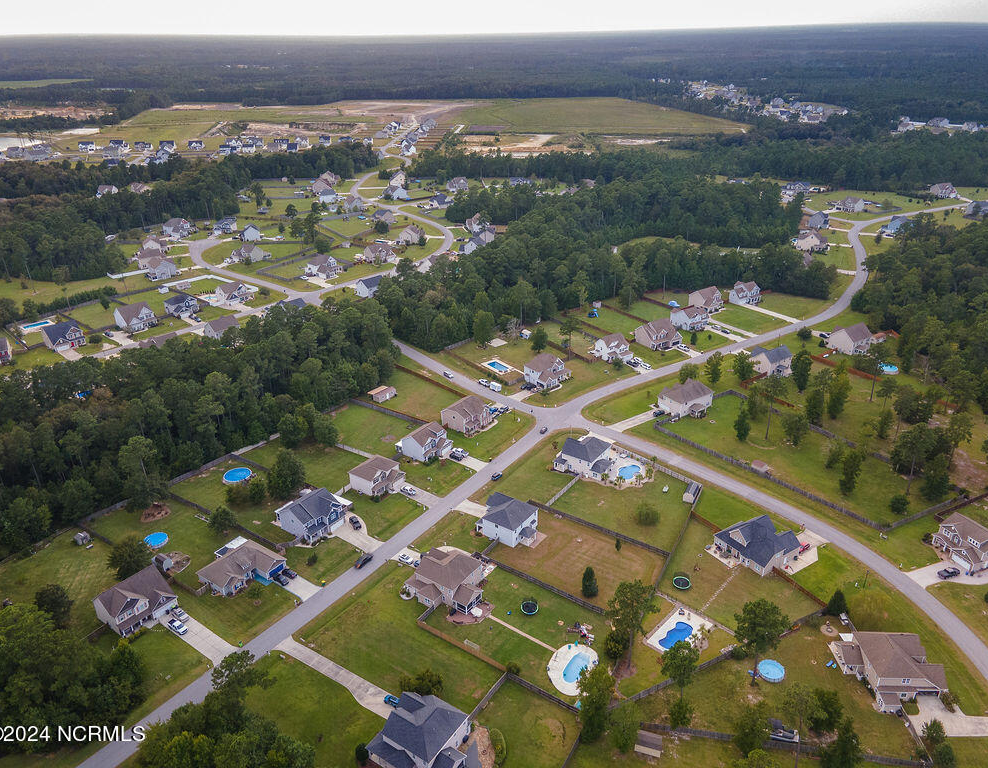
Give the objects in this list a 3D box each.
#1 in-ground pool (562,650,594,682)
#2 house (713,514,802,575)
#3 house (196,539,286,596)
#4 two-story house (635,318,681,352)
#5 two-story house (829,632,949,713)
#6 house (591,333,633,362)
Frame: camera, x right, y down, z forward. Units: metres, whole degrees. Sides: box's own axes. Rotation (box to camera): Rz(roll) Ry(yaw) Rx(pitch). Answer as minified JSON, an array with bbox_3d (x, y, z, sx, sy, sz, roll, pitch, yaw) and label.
[{"bbox_3d":[18.368,62.775,156.051,4.300,1.500,9.300,17,31,31],"label":"in-ground pool"},{"bbox_3d":[69.790,41.310,188.254,15.400,7.300,17.200,-20,32,-34],"label":"house"},{"bbox_3d":[-65.016,46.389,182.435,15.400,6.500,16.300,17,31,31],"label":"house"},{"bbox_3d":[70.740,-21.880,304.790,14.900,8.500,13.200,-15,30,-26],"label":"two-story house"},{"bbox_3d":[81.730,56.930,144.020,18.440,8.100,16.110,-1,27,0],"label":"two-story house"},{"bbox_3d":[51.443,-15.636,302.071,11.500,8.800,14.300,-20,32,-33],"label":"house"}]

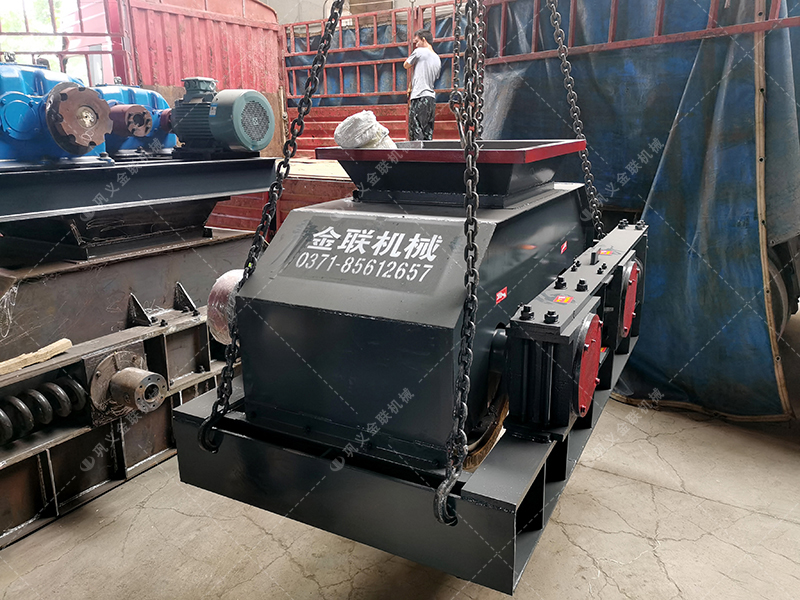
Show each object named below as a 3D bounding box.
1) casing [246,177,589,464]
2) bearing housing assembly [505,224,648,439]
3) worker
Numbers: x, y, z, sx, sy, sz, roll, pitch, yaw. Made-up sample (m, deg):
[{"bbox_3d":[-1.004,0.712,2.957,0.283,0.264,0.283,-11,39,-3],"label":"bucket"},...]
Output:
[{"bbox_3d":[0.202,-0.080,2.111,0.627,0.559,1.540,7,18,28],"label":"casing"},{"bbox_3d":[0.765,-0.003,2.252,0.192,0.328,1.677,7,18,28],"label":"bearing housing assembly"},{"bbox_3d":[0.294,-2.530,7.632,0.320,1.680,0.480,7,18,27],"label":"worker"}]

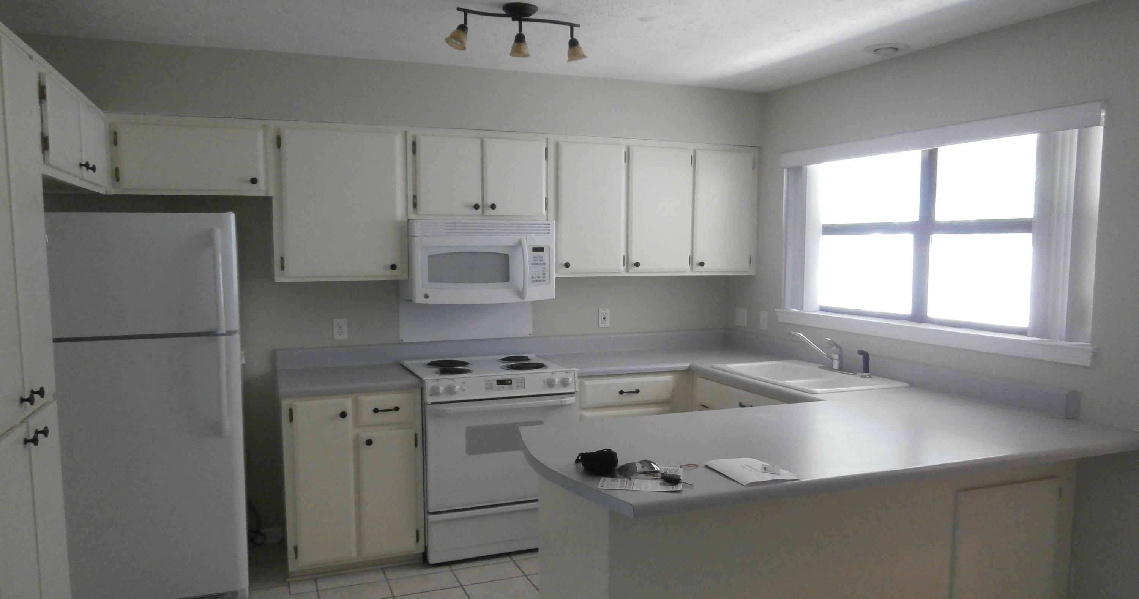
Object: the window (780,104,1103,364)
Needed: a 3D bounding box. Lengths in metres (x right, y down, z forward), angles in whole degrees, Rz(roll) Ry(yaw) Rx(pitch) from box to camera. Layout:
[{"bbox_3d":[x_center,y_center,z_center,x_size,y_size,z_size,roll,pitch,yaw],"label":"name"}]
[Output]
[{"bbox_3d":[1.573,-0.289,3.685,0.141,0.939,1.828,-1,4,-22],"label":"window"}]

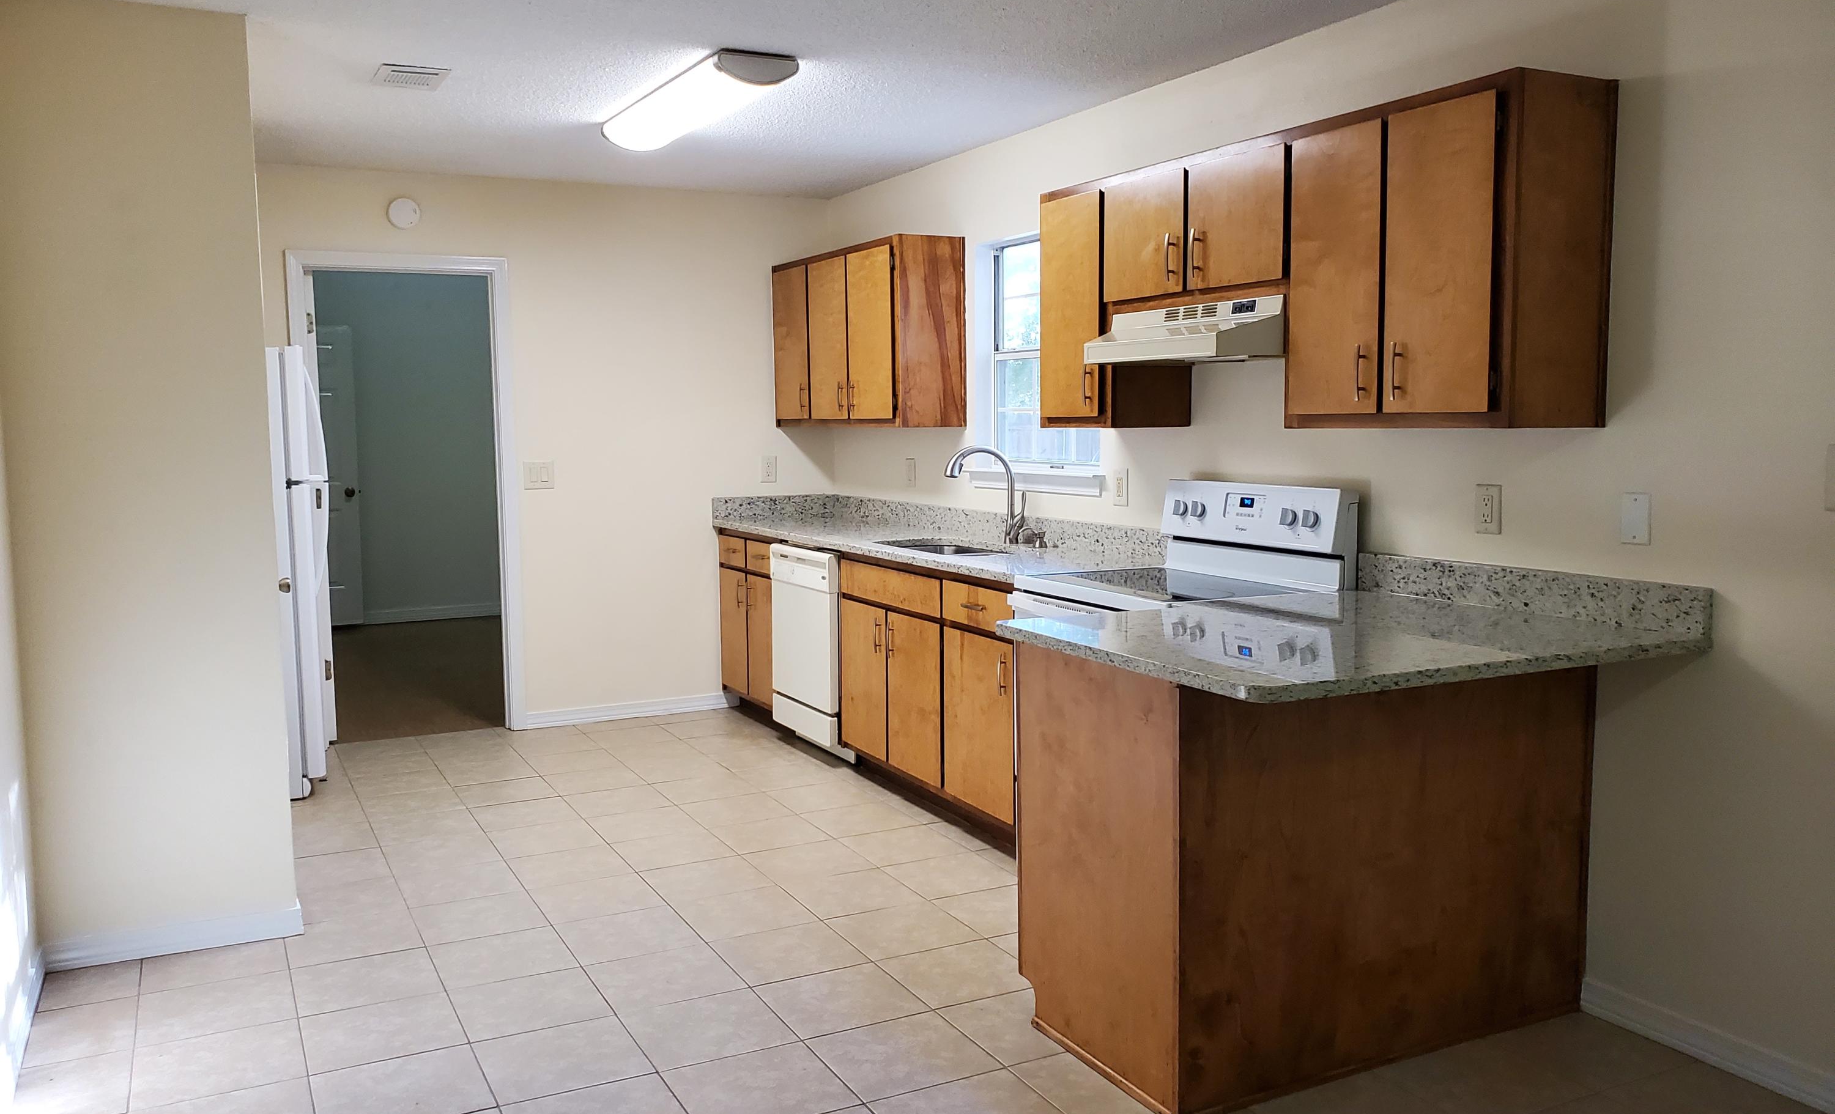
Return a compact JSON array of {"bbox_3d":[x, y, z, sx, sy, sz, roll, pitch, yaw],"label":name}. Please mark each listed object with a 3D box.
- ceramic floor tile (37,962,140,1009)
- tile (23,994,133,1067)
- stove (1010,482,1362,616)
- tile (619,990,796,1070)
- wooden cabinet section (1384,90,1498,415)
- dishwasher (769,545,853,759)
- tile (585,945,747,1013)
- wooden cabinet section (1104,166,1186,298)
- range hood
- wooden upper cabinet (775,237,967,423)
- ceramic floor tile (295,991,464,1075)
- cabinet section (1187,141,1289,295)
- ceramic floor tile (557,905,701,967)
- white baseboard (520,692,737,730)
[{"bbox_3d":[-2.041,1.062,3.409,0.215,0.012,0.263,-3,6,-27],"label":"ceramic floor tile"},{"bbox_3d":[-1.930,1.102,3.196,0.215,0.010,0.331,-3,6,-27],"label":"tile"},{"bbox_3d":[0.733,0.399,3.996,0.690,1.195,0.760,-3,6,-27],"label":"stove"},{"bbox_3d":[-0.486,1.093,3.186,0.330,0.010,0.330,-3,6,-27],"label":"tile"},{"bbox_3d":[1.175,-0.671,3.111,0.040,0.686,0.298,-3,6,-28],"label":"wooden cabinet section"},{"bbox_3d":[-0.201,0.400,5.764,0.630,0.870,0.610,-3,6,-27],"label":"dishwasher"},{"bbox_3d":[-0.627,1.054,3.441,0.328,0.012,0.325,-3,6,-27],"label":"tile"},{"bbox_3d":[0.666,-0.938,4.052,0.040,0.341,0.379,-3,6,-28],"label":"wooden cabinet section"},{"bbox_3d":[0.845,-0.634,3.953,0.465,0.160,0.760,-3,6,-27],"label":"range hood"},{"bbox_3d":[-0.267,-0.969,6.212,0.335,0.770,1.370,-3,6,-27],"label":"wooden upper cabinet"},{"bbox_3d":[-1.217,1.085,3.137,0.328,0.012,0.325,-3,6,-27],"label":"ceramic floor tile"},{"bbox_3d":[0.852,-0.904,3.701,0.040,0.343,0.383,-3,6,-28],"label":"cabinet section"},{"bbox_3d":[-0.792,1.038,3.782,0.331,0.010,0.331,-3,6,-27],"label":"ceramic floor tile"},{"bbox_3d":[-1.357,0.730,6.587,1.040,0.080,0.016,-3,6,-27],"label":"white baseboard"}]

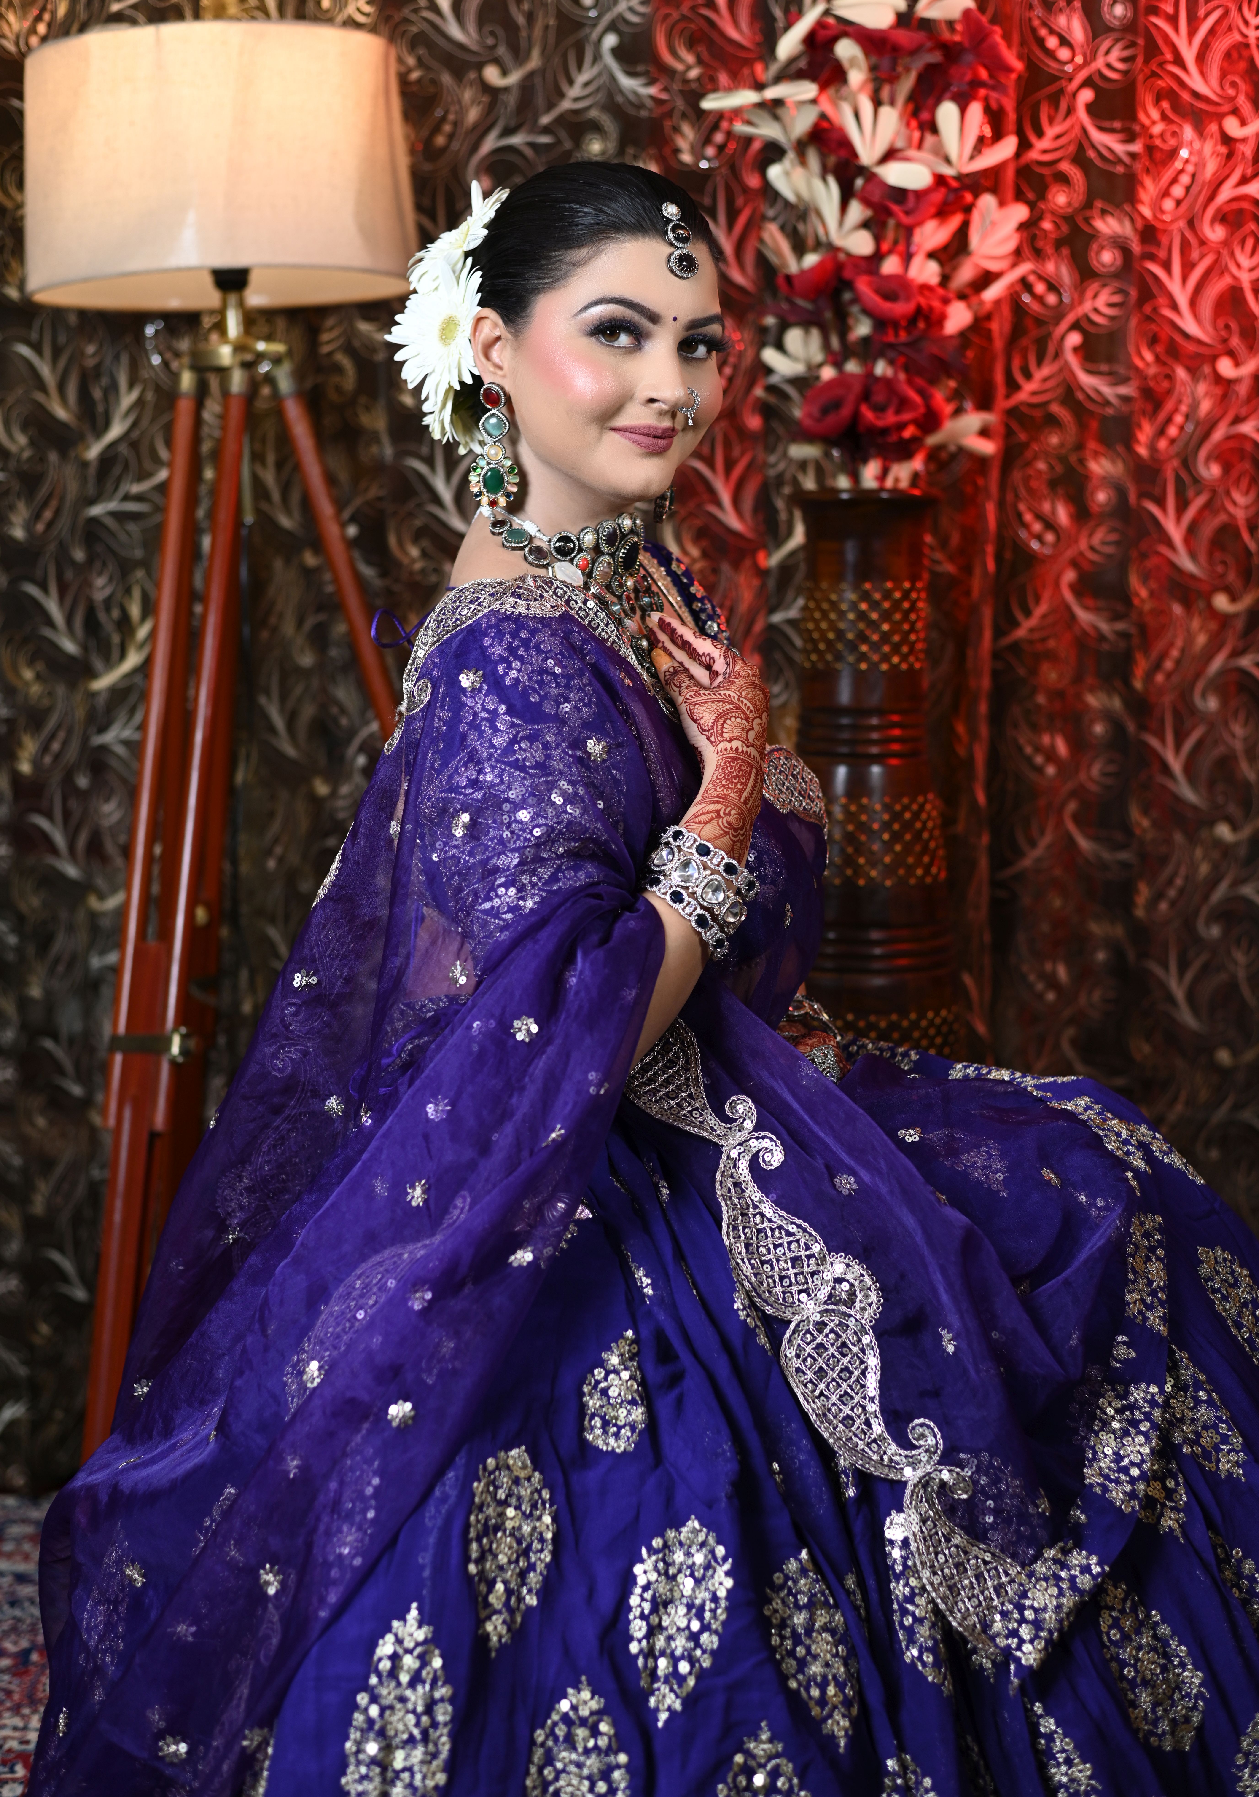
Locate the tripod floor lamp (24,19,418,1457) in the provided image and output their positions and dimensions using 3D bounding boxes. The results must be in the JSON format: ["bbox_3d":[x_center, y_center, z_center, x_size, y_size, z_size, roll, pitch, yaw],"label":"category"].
[{"bbox_3d":[-0.250,-0.050,2.355,0.580,1.420,0.600,0,8,0],"label":"tripod floor lamp"}]

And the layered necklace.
[{"bbox_3d":[-0.033,-0.215,1.810,0.132,0.117,0.128,5,9,30],"label":"layered necklace"}]

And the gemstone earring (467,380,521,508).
[{"bbox_3d":[-0.092,-0.308,1.780,0.034,0.087,0.014,3,8,21],"label":"gemstone earring"}]

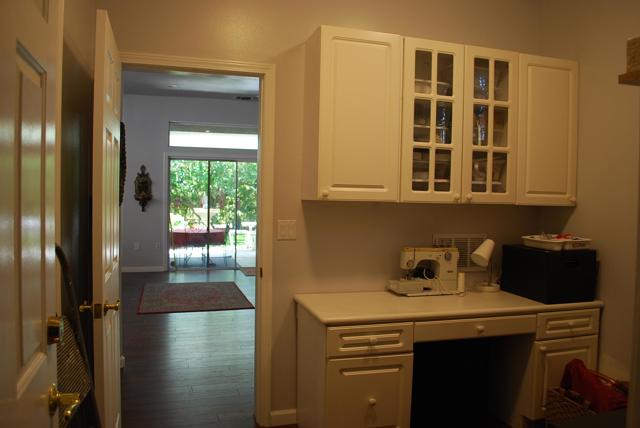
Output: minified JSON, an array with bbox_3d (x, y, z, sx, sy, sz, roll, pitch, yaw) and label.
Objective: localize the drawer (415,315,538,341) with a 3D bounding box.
[{"bbox_3d":[0.769,0.591,2.690,0.755,0.107,0.402,0,2,-17],"label":"drawer"}]

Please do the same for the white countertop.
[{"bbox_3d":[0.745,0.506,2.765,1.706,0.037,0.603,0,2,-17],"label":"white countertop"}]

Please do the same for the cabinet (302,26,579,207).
[{"bbox_3d":[0.771,-0.519,2.888,1.723,0.909,0.314,0,2,-17],"label":"cabinet"}]

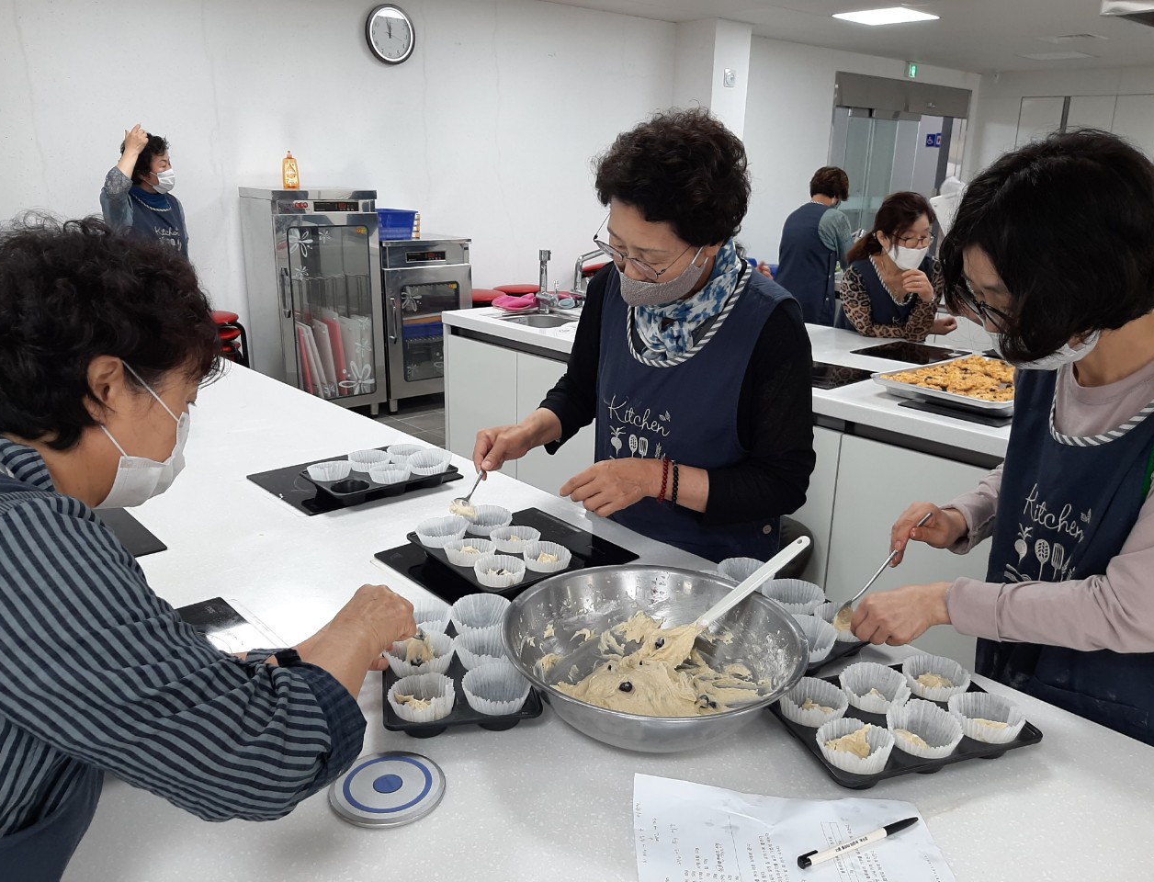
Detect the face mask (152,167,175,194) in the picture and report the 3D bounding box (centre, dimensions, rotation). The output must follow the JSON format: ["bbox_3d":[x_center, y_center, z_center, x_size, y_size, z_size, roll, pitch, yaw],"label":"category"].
[{"bbox_3d":[-1.882,-1.181,4.020,0.095,0.110,0.135,4,17,9],"label":"face mask"}]

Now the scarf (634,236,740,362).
[{"bbox_3d":[0.193,-0.248,1.555,0.160,0.195,0.165,11,19,29],"label":"scarf"}]

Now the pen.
[{"bbox_3d":[0.275,0.386,0.854,0.147,0.011,0.012,-7,19,-24],"label":"pen"}]

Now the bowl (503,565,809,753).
[{"bbox_3d":[0.087,0.273,1.050,0.355,0.108,0.355,1,17,0],"label":"bowl"}]

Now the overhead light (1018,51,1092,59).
[{"bbox_3d":[5.034,-4.061,9.280,0.600,0.040,0.600,-14,22,-40],"label":"overhead light"}]

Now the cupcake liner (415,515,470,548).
[{"bbox_3d":[-0.225,0.166,1.487,0.086,0.045,0.086,1,17,0],"label":"cupcake liner"}]

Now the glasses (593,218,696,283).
[{"bbox_3d":[0.123,-0.348,1.446,0.138,0.045,0.135,32,73,24],"label":"glasses"}]

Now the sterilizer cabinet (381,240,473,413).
[{"bbox_3d":[-1.122,-0.807,5.885,0.635,1.080,0.590,-13,22,-38],"label":"sterilizer cabinet"}]

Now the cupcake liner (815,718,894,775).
[{"bbox_3d":[0.301,0.339,0.957,0.084,0.050,0.084,1,17,0],"label":"cupcake liner"}]

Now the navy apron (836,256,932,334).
[{"bbox_3d":[1.312,-0.486,3.723,0.400,0.580,0.280,1,17,1],"label":"navy apron"}]

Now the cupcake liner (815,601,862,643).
[{"bbox_3d":[0.369,0.263,1.217,0.083,0.045,0.083,-13,22,-39],"label":"cupcake liner"}]

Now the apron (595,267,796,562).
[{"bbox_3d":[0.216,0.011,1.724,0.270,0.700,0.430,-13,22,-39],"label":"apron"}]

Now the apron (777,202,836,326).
[{"bbox_3d":[1.364,-0.934,5.105,0.300,0.860,0.420,-14,22,-40],"label":"apron"}]

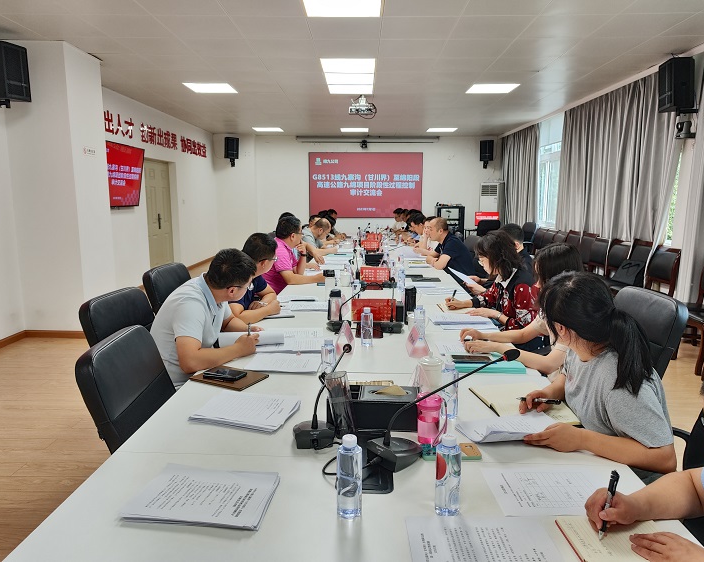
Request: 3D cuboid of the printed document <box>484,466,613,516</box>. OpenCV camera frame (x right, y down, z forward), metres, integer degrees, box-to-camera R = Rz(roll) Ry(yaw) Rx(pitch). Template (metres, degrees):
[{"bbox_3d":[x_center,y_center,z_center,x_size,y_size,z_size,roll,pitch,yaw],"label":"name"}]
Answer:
[{"bbox_3d":[0.481,0.489,1.225,0.297,0.005,0.210,0,9,0],"label":"printed document"}]

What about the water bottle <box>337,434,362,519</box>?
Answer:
[{"bbox_3d":[-0.005,0.425,1.130,0.053,0.183,0.053,1,9,2],"label":"water bottle"}]

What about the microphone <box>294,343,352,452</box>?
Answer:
[{"bbox_3d":[-0.076,0.320,1.556,0.135,0.252,0.300,2,10,12],"label":"microphone"}]

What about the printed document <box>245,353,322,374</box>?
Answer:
[{"bbox_3d":[-0.270,0.336,2.165,0.297,0.010,0.210,1,9,9],"label":"printed document"}]

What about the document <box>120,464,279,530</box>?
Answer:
[{"bbox_3d":[-0.336,0.493,1.203,0.295,0.014,0.210,2,9,9],"label":"document"}]

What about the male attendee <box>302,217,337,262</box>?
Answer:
[{"bbox_3d":[-0.520,-0.181,6.378,0.620,1.166,0.540,0,9,0],"label":"male attendee"}]

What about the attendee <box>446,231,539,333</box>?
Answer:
[{"bbox_3d":[0.882,0.329,3.095,0.580,1.245,0.560,0,9,-1],"label":"attendee"}]

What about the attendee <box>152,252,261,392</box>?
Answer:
[{"bbox_3d":[-0.665,0.457,2.371,0.610,1.208,0.580,0,9,0],"label":"attendee"}]

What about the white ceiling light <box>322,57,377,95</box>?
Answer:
[{"bbox_3d":[-0.021,-2.571,6.585,0.600,0.050,1.800,0,8,1],"label":"white ceiling light"}]

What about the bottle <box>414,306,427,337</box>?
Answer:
[{"bbox_3d":[0.332,0.197,2.515,0.055,0.174,0.055,0,9,0],"label":"bottle"}]

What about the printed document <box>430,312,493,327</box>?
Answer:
[{"bbox_3d":[0.590,0.217,2.873,0.297,0.017,0.225,0,9,-2],"label":"printed document"}]

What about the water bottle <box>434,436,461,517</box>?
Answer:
[{"bbox_3d":[0.212,0.419,1.138,0.057,0.177,0.057,0,8,1],"label":"water bottle"}]

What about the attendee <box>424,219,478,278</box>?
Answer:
[{"bbox_3d":[0.980,-0.018,5.235,0.620,1.235,0.540,0,9,0],"label":"attendee"}]

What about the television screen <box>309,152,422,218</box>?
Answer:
[{"bbox_3d":[0.329,-2.214,12.051,2.620,1.500,0.070,0,9,1],"label":"television screen"}]

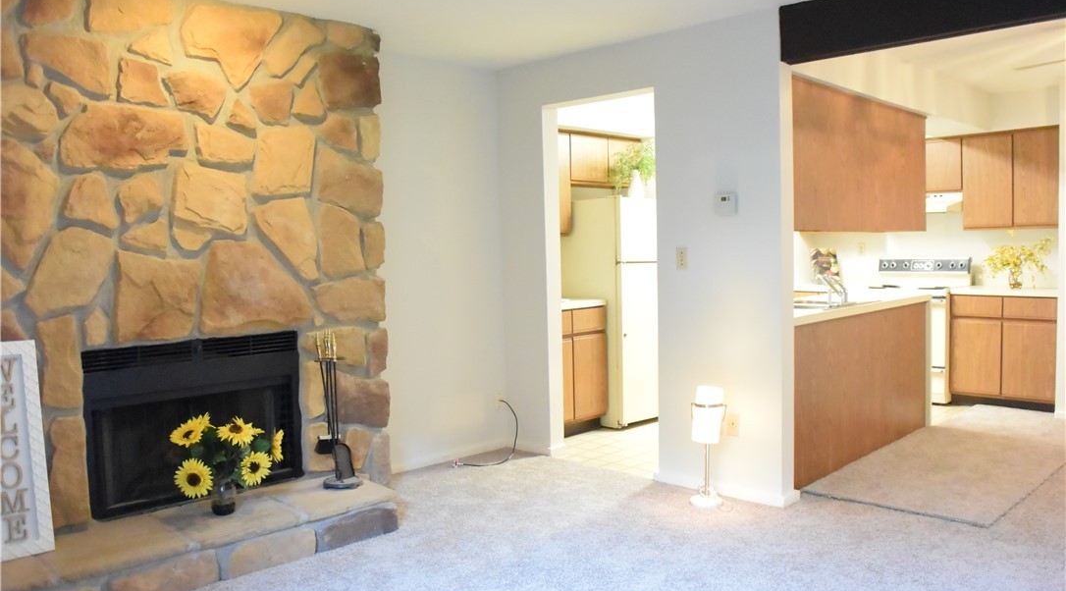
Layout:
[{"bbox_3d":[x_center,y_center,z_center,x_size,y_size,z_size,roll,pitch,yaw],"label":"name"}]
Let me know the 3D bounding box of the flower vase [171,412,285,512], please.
[{"bbox_3d":[-1.376,0.754,3.582,0.480,0.440,0.380,-3,3,-22],"label":"flower vase"}]

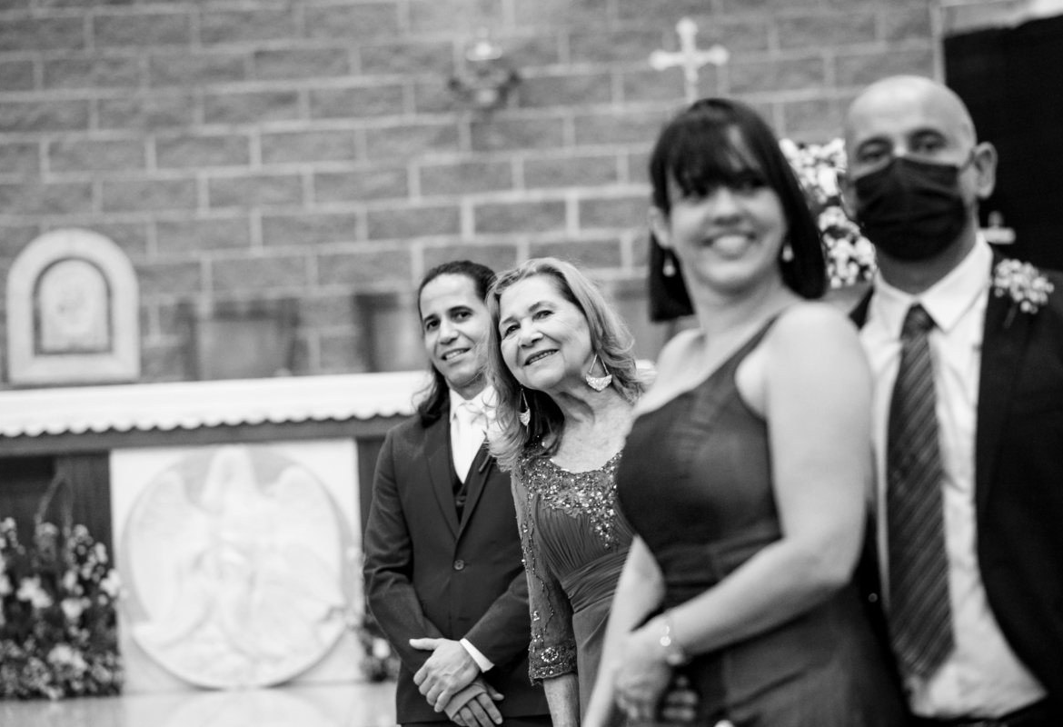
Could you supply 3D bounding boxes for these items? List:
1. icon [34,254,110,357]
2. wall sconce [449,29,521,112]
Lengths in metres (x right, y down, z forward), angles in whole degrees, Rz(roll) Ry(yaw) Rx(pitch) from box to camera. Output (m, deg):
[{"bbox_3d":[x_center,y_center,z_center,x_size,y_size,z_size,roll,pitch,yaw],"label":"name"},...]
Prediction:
[{"bbox_3d":[-1.772,-0.223,9.950,0.297,0.373,0.040,-3,1,0],"label":"icon"},{"bbox_3d":[-0.180,-1.125,9.880,0.275,0.310,0.220,-3,1,0],"label":"wall sconce"}]

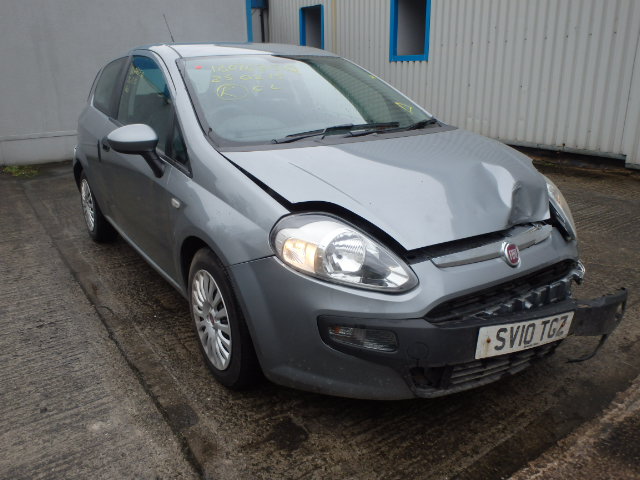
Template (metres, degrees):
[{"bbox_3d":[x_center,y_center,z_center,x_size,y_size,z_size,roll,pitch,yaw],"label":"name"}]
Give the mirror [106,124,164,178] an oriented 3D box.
[{"bbox_3d":[-0.826,-0.403,2.340,0.235,0.250,0.180,-12,20,-32],"label":"mirror"}]

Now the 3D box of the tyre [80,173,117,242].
[{"bbox_3d":[-1.774,-0.280,4.152,0.180,0.610,0.610,-12,20,-32],"label":"tyre"}]

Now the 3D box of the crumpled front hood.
[{"bbox_3d":[0.406,-0.250,2.108,1.380,0.230,0.880,-12,28,-32],"label":"crumpled front hood"}]

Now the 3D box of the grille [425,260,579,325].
[{"bbox_3d":[0.673,0.189,1.823,0.840,0.170,0.140,-12,20,-32],"label":"grille"}]

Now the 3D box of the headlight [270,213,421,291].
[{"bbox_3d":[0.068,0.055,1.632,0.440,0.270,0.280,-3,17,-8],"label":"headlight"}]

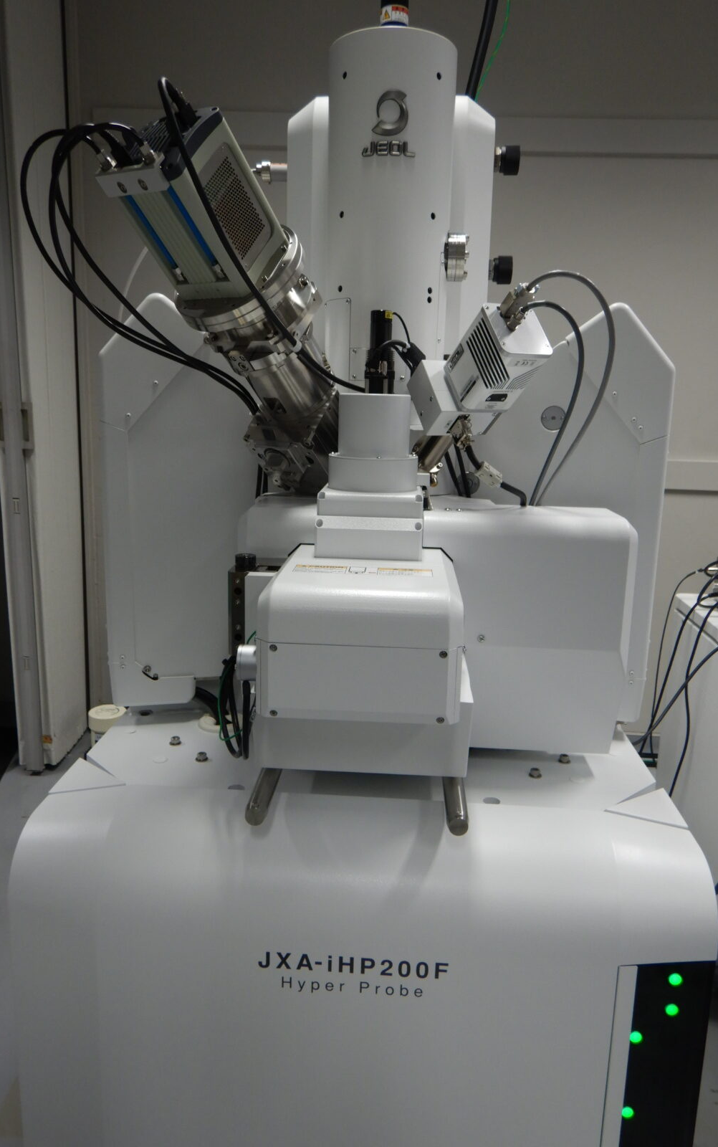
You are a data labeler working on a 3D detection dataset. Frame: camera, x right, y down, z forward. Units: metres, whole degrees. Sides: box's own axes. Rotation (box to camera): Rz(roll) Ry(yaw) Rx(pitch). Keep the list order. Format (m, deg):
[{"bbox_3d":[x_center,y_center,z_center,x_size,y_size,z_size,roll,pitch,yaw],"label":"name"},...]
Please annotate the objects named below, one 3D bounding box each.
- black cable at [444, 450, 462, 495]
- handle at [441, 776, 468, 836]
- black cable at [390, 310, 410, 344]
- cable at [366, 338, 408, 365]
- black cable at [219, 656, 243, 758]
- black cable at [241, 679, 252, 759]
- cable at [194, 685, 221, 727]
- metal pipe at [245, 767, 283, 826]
[{"bbox_3d":[0.147,-0.158,1.242,0.026,0.069,0.025,2,11,3],"label":"black cable"},{"bbox_3d":[0.121,0.285,1.007,0.025,0.025,0.138,2,11,3],"label":"handle"},{"bbox_3d":[0.056,-0.331,1.067,0.026,0.042,0.018,2,11,3],"label":"black cable"},{"bbox_3d":[0.038,-0.296,1.064,0.055,0.034,0.030,2,11,3],"label":"cable"},{"bbox_3d":[-0.171,0.179,1.066,0.028,0.137,0.050,2,11,3],"label":"black cable"},{"bbox_3d":[-0.149,0.193,1.053,0.011,0.105,0.035,2,11,3],"label":"black cable"},{"bbox_3d":[-0.244,0.214,1.286,0.037,0.061,0.050,2,11,3],"label":"cable"},{"bbox_3d":[-0.117,0.274,1.007,0.025,0.025,0.138,2,11,3],"label":"metal pipe"}]

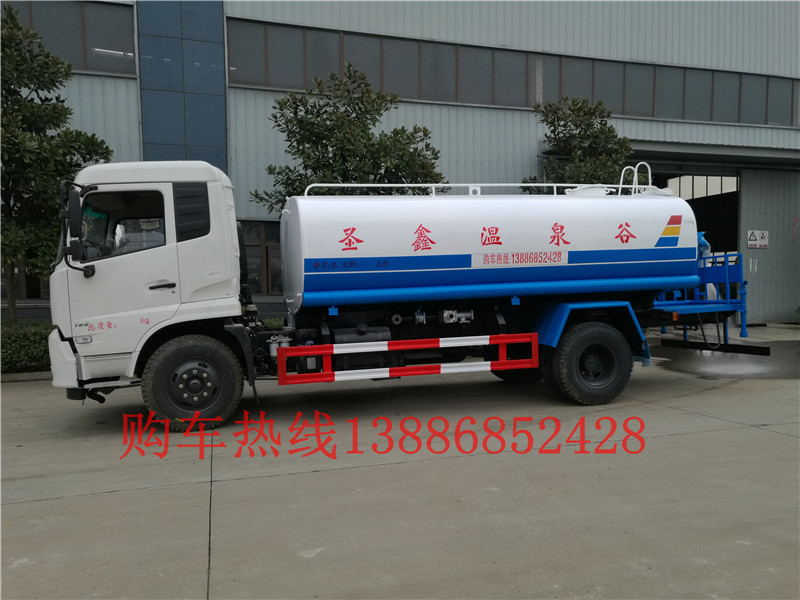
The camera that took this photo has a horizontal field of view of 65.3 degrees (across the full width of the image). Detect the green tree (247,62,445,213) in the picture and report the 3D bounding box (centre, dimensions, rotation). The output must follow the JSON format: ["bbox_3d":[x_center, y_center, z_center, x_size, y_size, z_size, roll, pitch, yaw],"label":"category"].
[{"bbox_3d":[-0.953,-1.574,11.330,3.600,5.212,3.400,-2,4,-19],"label":"green tree"}]

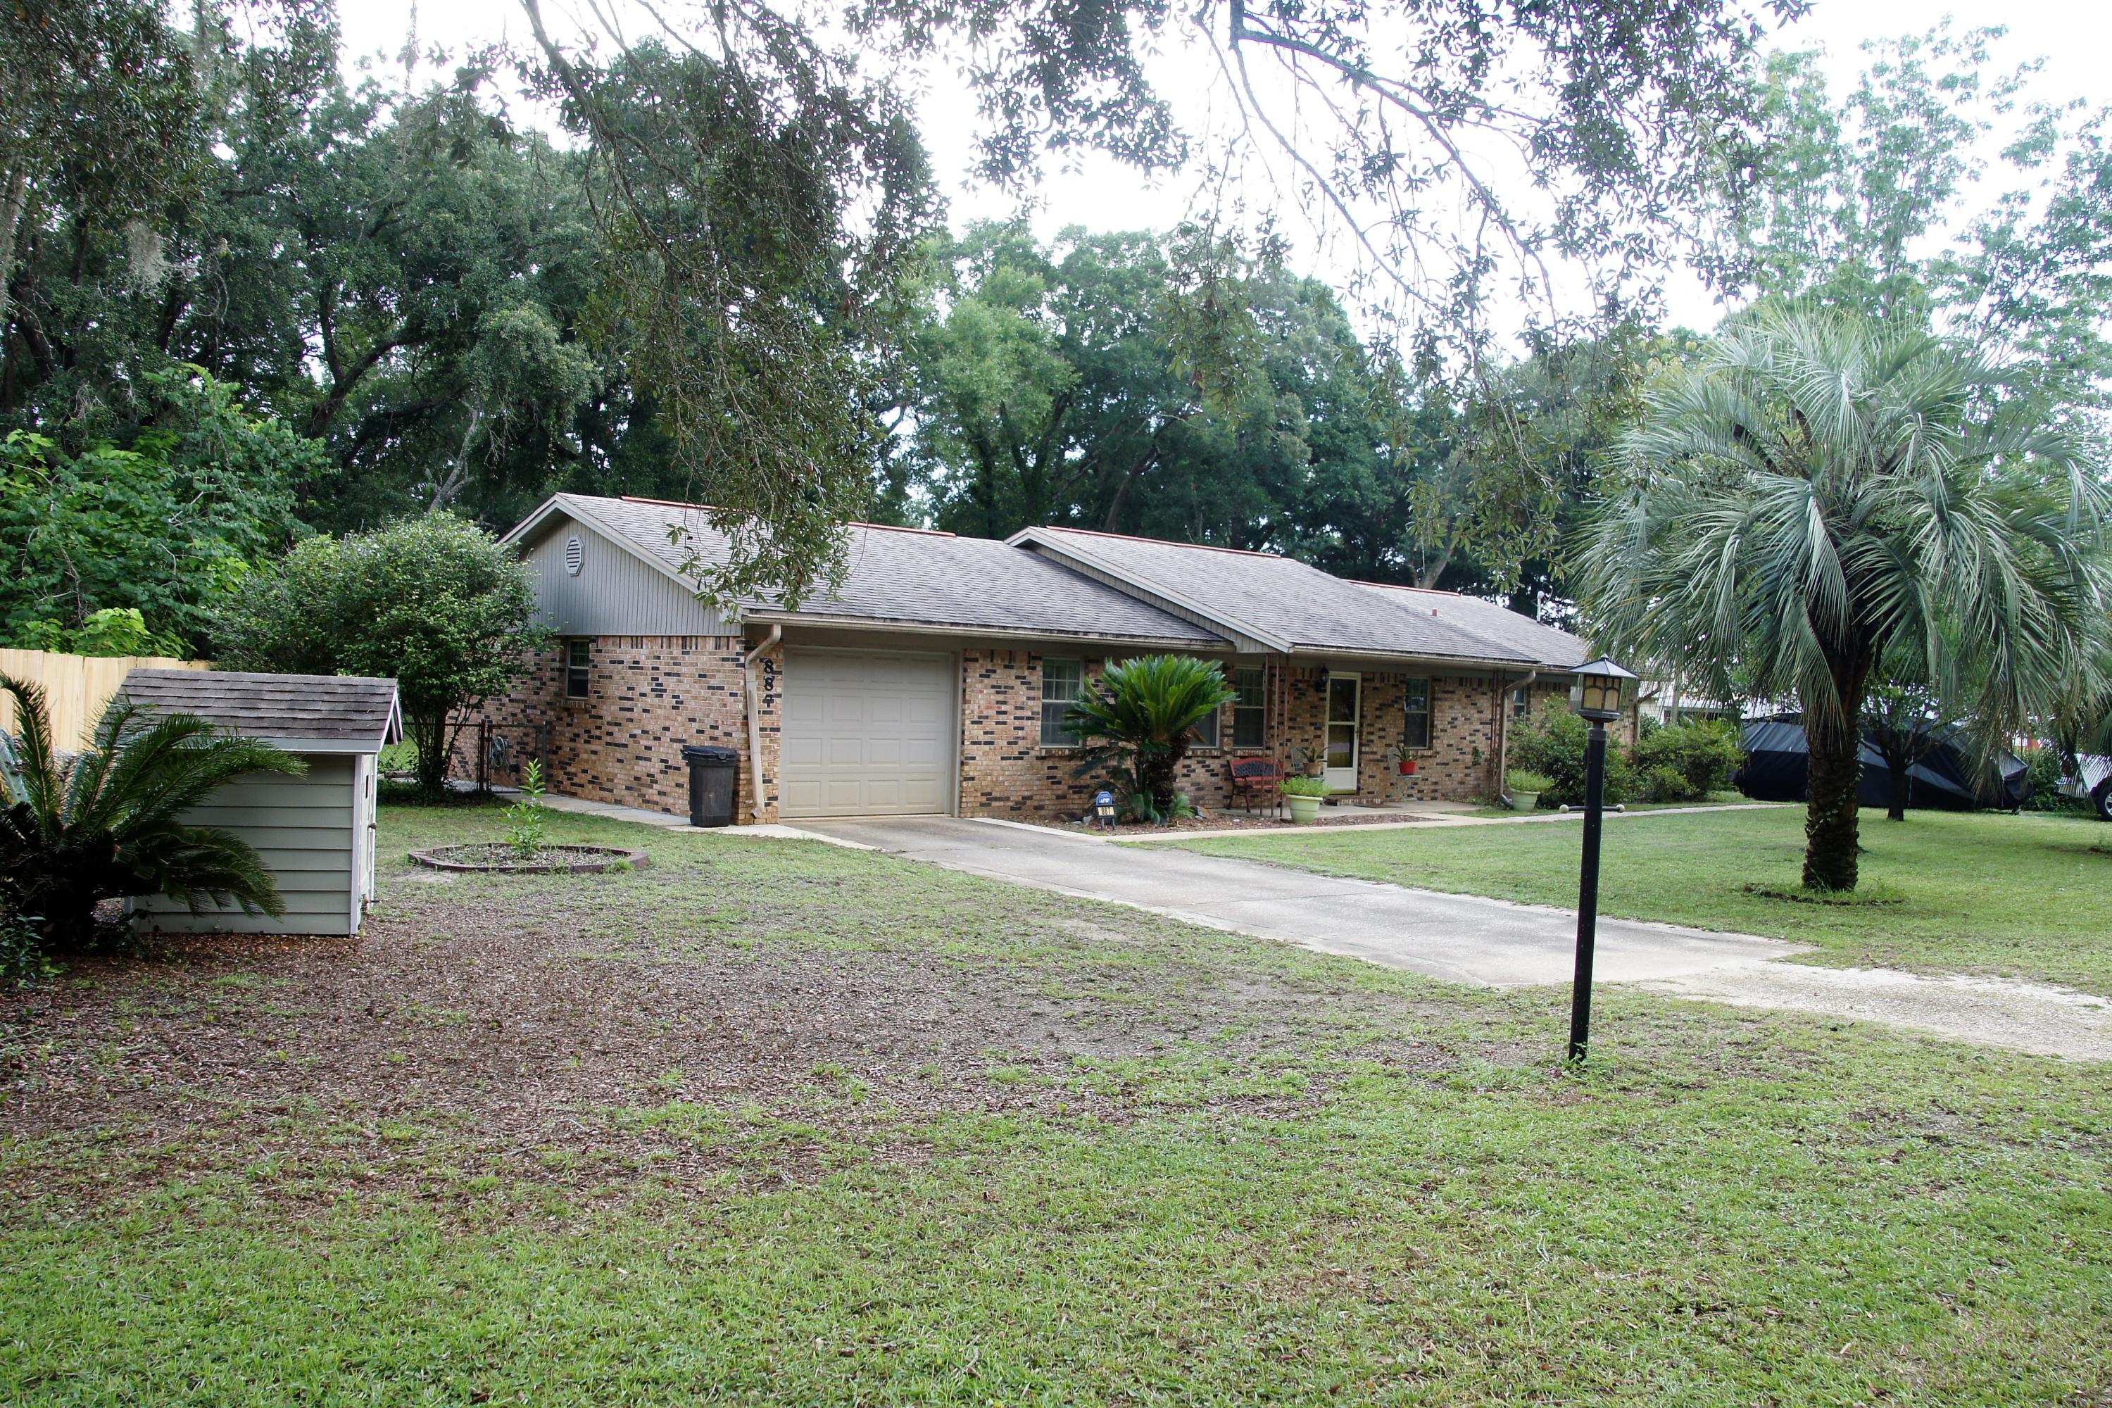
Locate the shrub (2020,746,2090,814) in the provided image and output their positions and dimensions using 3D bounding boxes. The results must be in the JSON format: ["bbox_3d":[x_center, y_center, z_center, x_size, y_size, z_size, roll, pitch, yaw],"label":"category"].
[{"bbox_3d":[21.286,1.603,33.800,1.673,1.444,1.600,3,1,32],"label":"shrub"}]

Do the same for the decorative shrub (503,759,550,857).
[{"bbox_3d":[-4.808,0.946,14.400,0.420,0.900,0.420,2,1,-18],"label":"decorative shrub"}]

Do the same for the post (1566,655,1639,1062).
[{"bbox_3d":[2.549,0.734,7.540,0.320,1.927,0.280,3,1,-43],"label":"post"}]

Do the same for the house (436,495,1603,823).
[{"bbox_3d":[1.475,-0.758,29.149,22.162,4.628,10.997,2,1,-43],"label":"house"}]

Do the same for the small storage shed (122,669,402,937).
[{"bbox_3d":[-5.187,0.621,10.357,1.572,1.618,1.359,2,1,-16],"label":"small storage shed"}]

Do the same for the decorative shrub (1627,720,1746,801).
[{"bbox_3d":[12.871,1.145,32.300,2.356,1.683,2.200,2,1,22],"label":"decorative shrub"}]

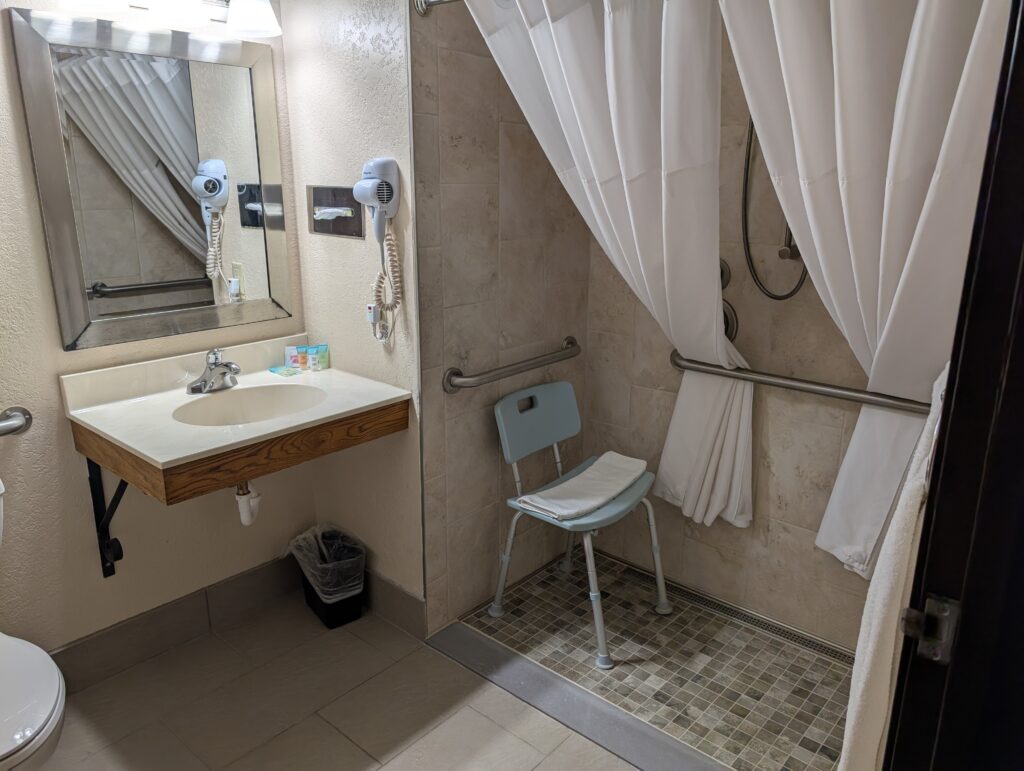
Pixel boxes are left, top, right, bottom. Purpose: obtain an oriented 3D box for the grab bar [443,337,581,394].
[{"bbox_3d":[0.044,-0.075,2.462,0.077,0.081,0.700,13,20,39],"label":"grab bar"}]

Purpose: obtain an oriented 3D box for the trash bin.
[{"bbox_3d":[-0.639,0.683,2.510,0.175,0.265,0.245,-12,20,-39],"label":"trash bin"}]

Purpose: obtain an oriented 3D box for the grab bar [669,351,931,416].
[{"bbox_3d":[0.939,0.007,2.238,1.020,0.081,0.077,13,20,39],"label":"grab bar"}]

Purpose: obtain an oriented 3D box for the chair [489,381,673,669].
[{"bbox_3d":[0.257,0.426,2.455,0.510,0.800,0.530,13,20,39],"label":"chair"}]

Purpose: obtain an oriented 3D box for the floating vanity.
[{"bbox_3d":[-0.759,0.247,2.105,0.560,0.618,0.765,13,20,39],"label":"floating vanity"}]

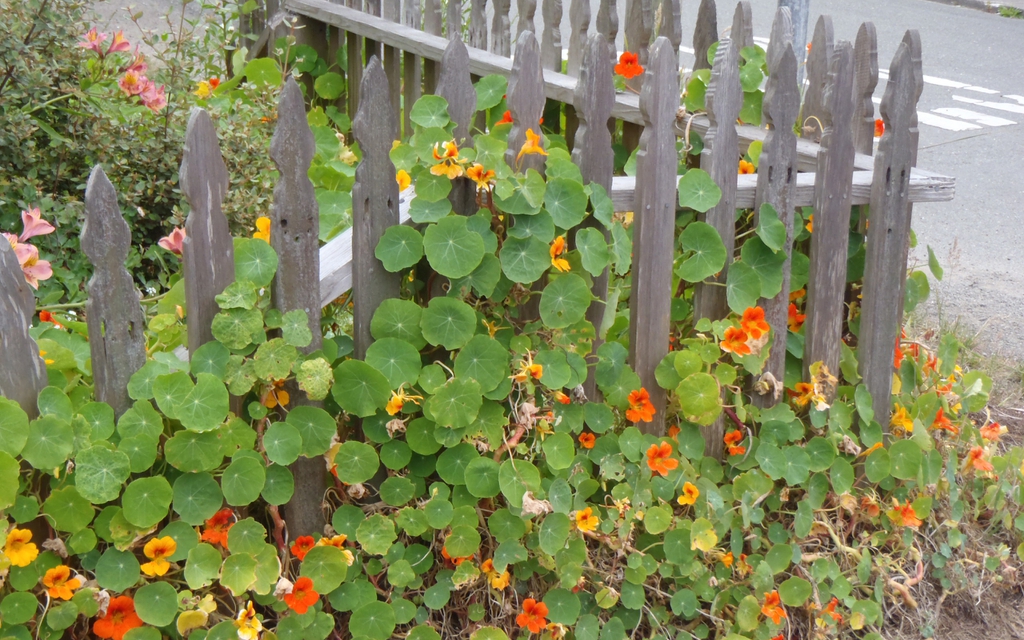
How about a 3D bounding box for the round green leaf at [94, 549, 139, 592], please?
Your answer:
[{"bbox_3d":[-0.596,0.377,2.680,0.067,0.022,0.069,-2,61,-8],"label":"round green leaf"}]

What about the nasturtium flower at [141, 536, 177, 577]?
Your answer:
[{"bbox_3d":[-0.470,0.314,2.358,0.048,0.053,0.040,-4,-6,-13],"label":"nasturtium flower"}]

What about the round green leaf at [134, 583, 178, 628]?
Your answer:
[{"bbox_3d":[-0.466,0.373,2.325,0.057,0.059,0.018,-5,-11,-12],"label":"round green leaf"}]

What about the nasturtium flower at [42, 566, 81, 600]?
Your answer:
[{"bbox_3d":[-0.625,0.366,2.470,0.053,0.049,0.040,-1,-8,-3],"label":"nasturtium flower"}]

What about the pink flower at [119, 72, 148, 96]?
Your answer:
[{"bbox_3d":[-0.855,-0.534,4.010,0.066,0.061,0.060,6,-16,14],"label":"pink flower"}]

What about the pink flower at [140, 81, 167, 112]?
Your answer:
[{"bbox_3d":[-0.808,-0.504,4.000,0.052,0.060,0.048,-15,15,-37],"label":"pink flower"}]

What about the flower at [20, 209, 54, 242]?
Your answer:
[{"bbox_3d":[-0.700,-0.142,2.620,0.055,0.045,0.045,-35,7,27],"label":"flower"}]

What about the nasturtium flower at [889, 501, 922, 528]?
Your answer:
[{"bbox_3d":[0.672,0.335,3.050,0.051,0.049,0.040,-8,-5,-25],"label":"nasturtium flower"}]

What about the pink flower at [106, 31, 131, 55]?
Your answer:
[{"bbox_3d":[-0.743,-0.524,3.349,0.047,0.041,0.041,-40,3,27],"label":"pink flower"}]

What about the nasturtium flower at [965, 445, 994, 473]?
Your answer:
[{"bbox_3d":[1.014,0.301,3.860,0.055,0.058,0.055,-11,9,39],"label":"nasturtium flower"}]

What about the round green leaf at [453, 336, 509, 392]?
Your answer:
[{"bbox_3d":[-0.053,0.075,3.080,0.094,0.101,0.024,1,-18,2],"label":"round green leaf"}]

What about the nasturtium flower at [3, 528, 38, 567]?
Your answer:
[{"bbox_3d":[-0.624,0.289,2.255,0.043,0.048,0.040,-6,-6,-20],"label":"nasturtium flower"}]

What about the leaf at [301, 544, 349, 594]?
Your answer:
[{"bbox_3d":[-0.328,0.434,3.100,0.082,0.086,0.020,-1,-17,-3],"label":"leaf"}]

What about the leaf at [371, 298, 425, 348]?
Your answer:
[{"bbox_3d":[-0.192,0.006,3.000,0.096,0.093,0.024,-1,-17,-4],"label":"leaf"}]

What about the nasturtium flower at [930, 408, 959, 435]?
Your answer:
[{"bbox_3d":[0.781,0.189,3.251,0.045,0.050,0.050,-22,3,37],"label":"nasturtium flower"}]

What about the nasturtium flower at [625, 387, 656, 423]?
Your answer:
[{"bbox_3d":[0.202,0.136,2.837,0.051,0.057,0.040,-3,-5,-12],"label":"nasturtium flower"}]

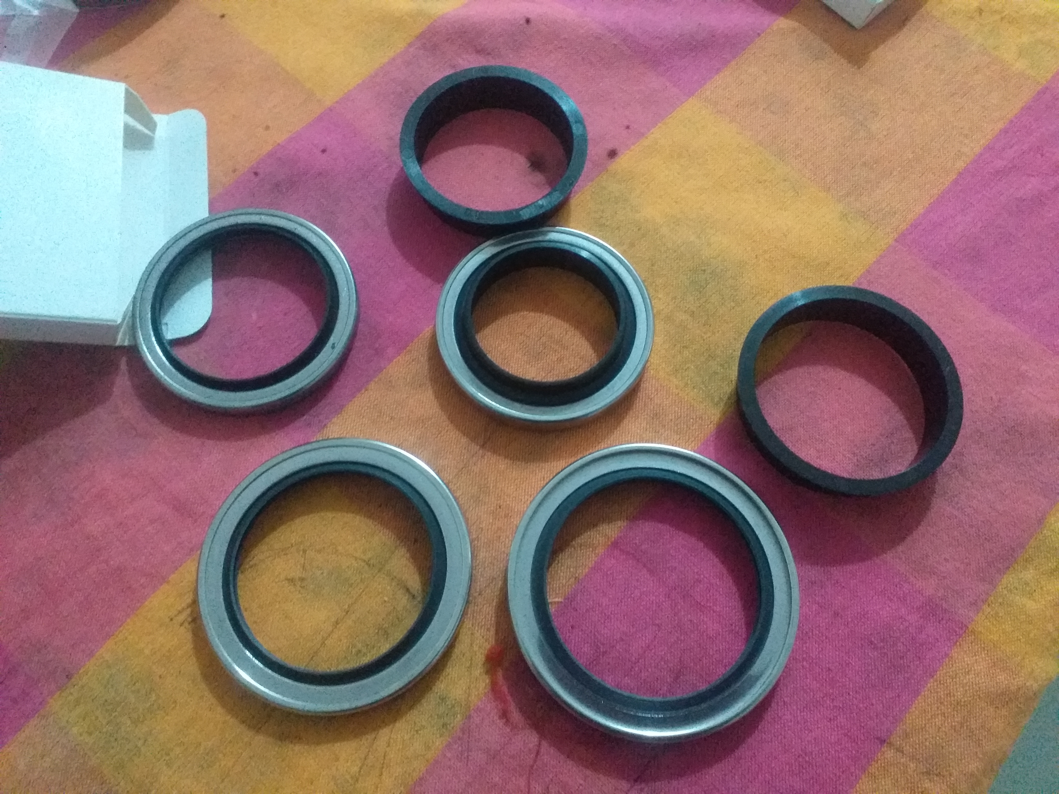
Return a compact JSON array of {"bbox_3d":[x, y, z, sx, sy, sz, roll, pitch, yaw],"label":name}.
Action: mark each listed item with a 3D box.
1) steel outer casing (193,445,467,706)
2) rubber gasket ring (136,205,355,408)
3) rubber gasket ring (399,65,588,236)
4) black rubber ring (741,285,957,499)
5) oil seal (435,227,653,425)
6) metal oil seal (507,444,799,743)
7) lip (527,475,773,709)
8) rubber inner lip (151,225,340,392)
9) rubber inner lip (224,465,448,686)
[{"bbox_3d":[-0.057,0.051,0.236,0.077,0.011,0.077,0,70,-1],"label":"steel outer casing"},{"bbox_3d":[-0.092,-0.029,0.263,0.071,0.011,0.071,1,70,-4],"label":"rubber gasket ring"},{"bbox_3d":[-0.012,-0.086,0.283,0.065,0.015,0.065,0,70,-1],"label":"rubber gasket ring"},{"bbox_3d":[0.100,-0.001,0.255,0.070,0.015,0.070,0,70,-1],"label":"black rubber ring"},{"bbox_3d":[0.005,-0.024,0.261,0.070,0.015,0.070,0,70,-1],"label":"oil seal"},{"bbox_3d":[0.035,0.056,0.236,0.084,0.011,0.084,0,70,-1],"label":"metal oil seal"},{"bbox_3d":[0.035,0.056,0.234,0.070,0.007,0.070,0,70,-1],"label":"lip"},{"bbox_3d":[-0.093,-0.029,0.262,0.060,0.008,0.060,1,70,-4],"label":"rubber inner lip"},{"bbox_3d":[-0.057,0.051,0.234,0.064,0.007,0.064,0,70,-1],"label":"rubber inner lip"}]

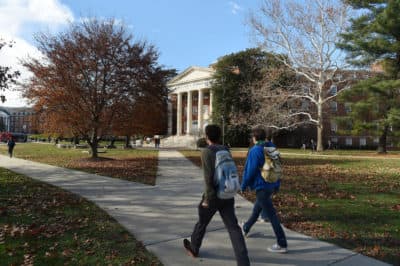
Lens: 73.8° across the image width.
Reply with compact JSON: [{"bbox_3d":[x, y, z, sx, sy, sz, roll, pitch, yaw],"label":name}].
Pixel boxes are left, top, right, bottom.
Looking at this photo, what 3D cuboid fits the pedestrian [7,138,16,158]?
[{"bbox_3d":[-15.050,1.140,21.300,0.480,1.700,0.550,-1,-2,41],"label":"pedestrian"}]

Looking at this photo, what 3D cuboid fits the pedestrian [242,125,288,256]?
[{"bbox_3d":[0.930,0.760,3.880,0.800,1.740,0.550,-1,-2,40],"label":"pedestrian"}]

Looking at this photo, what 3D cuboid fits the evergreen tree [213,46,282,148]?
[{"bbox_3d":[8.500,-6.200,47.000,12.600,17.300,12.000,0,-1,0],"label":"evergreen tree"}]

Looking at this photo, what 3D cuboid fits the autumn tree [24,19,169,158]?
[{"bbox_3d":[-8.300,-3.550,21.400,11.200,11.200,10.800,0,-1,0],"label":"autumn tree"}]

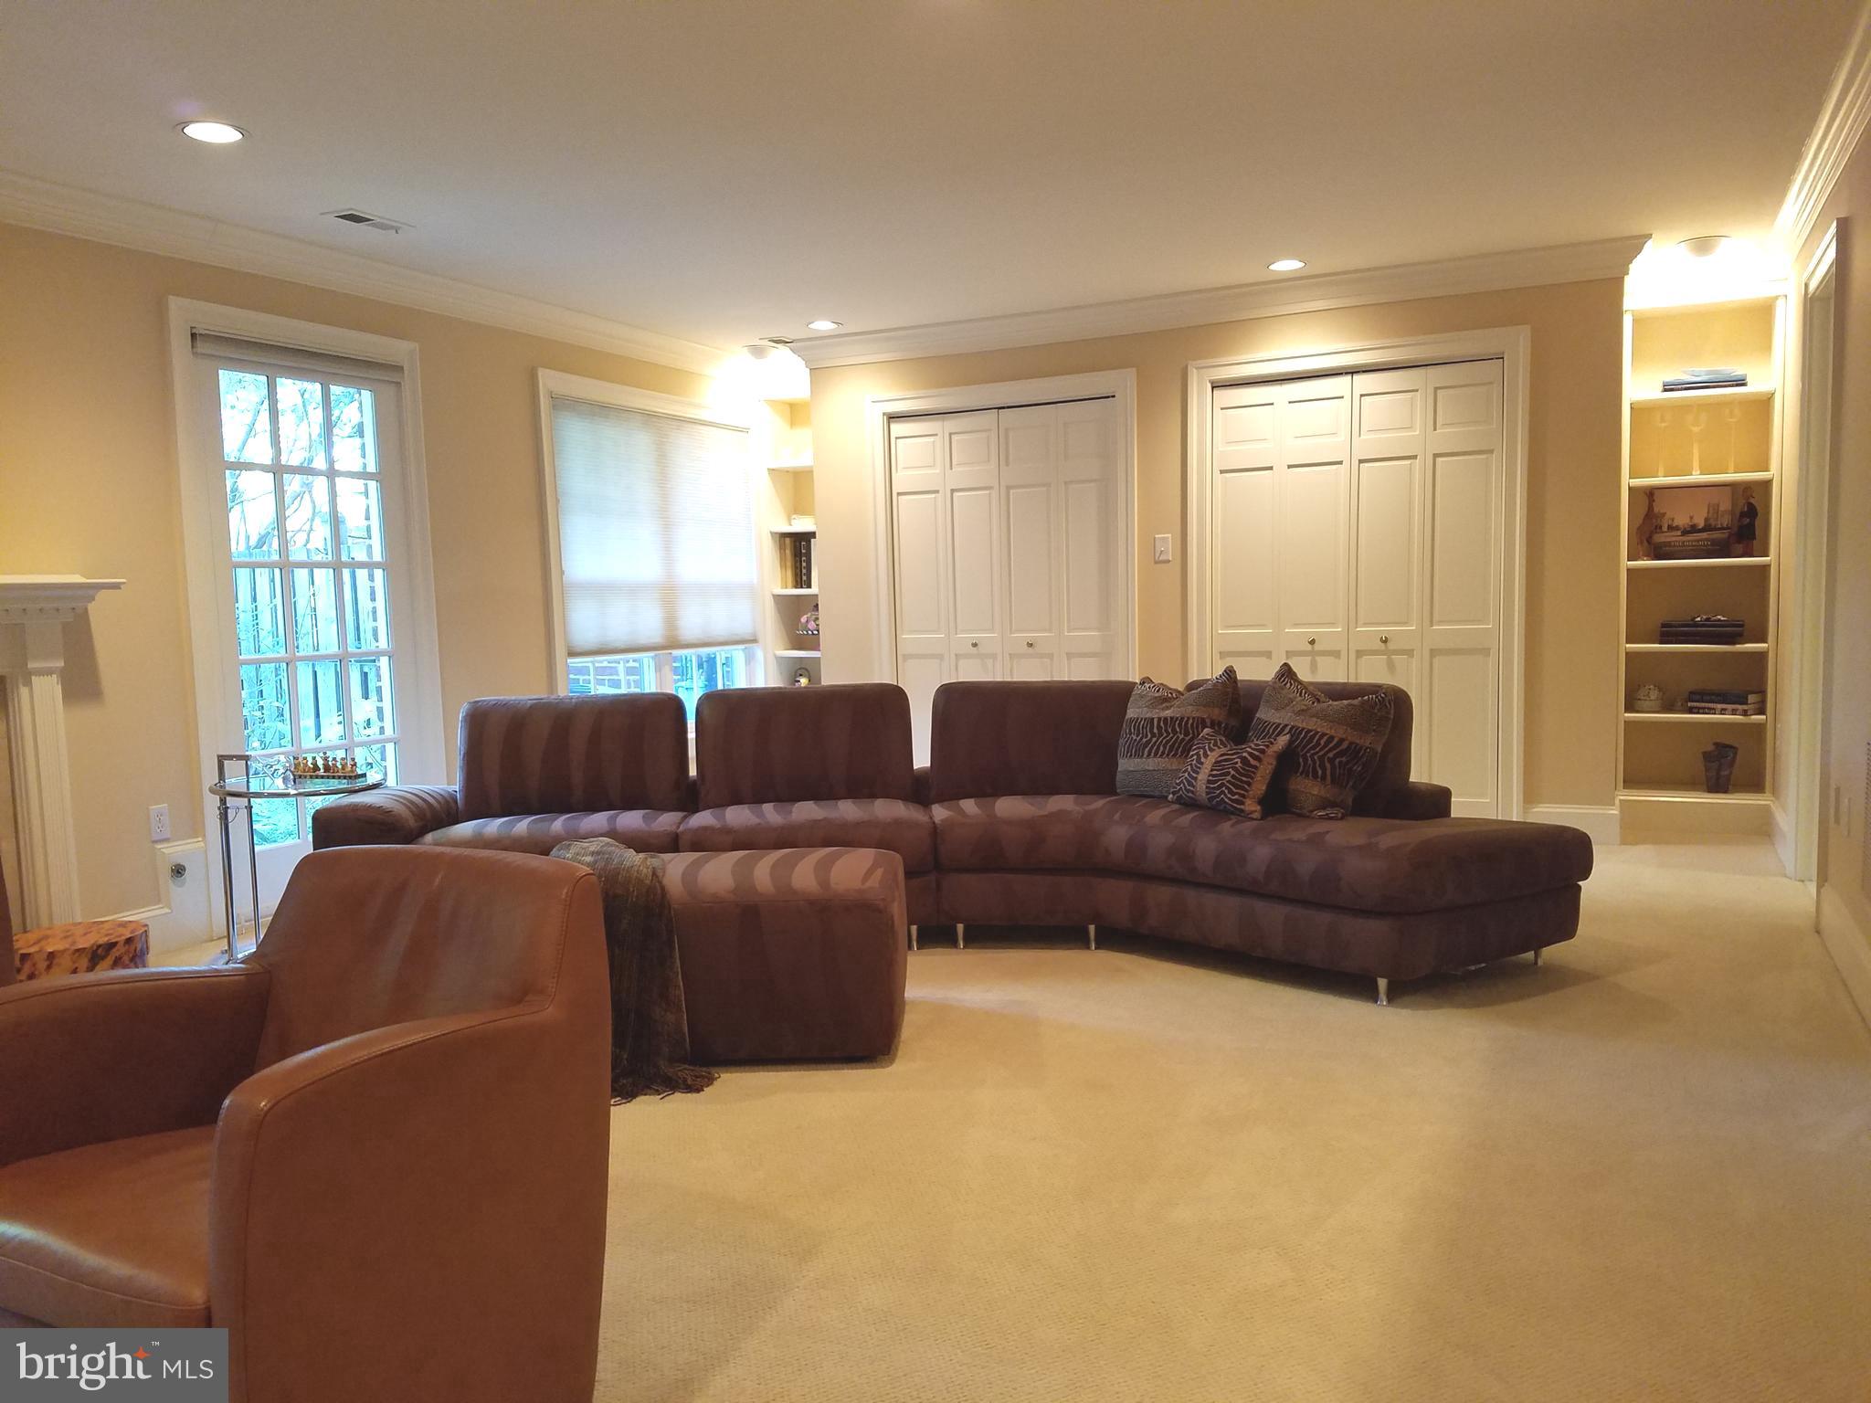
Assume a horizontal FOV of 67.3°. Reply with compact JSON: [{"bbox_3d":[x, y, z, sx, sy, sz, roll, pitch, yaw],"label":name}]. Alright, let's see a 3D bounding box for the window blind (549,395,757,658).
[{"bbox_3d":[-1.367,-0.857,7.111,0.050,1.190,1.570,1,5,26],"label":"window blind"}]

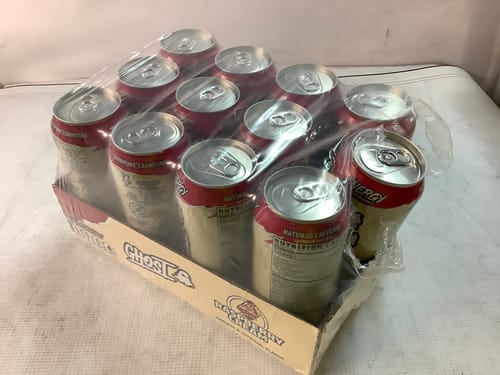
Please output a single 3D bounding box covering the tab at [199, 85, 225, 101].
[{"bbox_3d":[-0.033,-0.081,0.383,0.024,0.003,0.016,-34,54,-30],"label":"tab"}]

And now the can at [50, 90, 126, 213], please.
[{"bbox_3d":[-0.133,-0.011,0.422,0.067,0.157,0.067,0,44,0],"label":"can"}]

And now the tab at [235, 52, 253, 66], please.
[{"bbox_3d":[-0.006,-0.122,0.424,0.016,0.003,0.024,-4,45,-4],"label":"tab"}]

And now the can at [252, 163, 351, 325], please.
[{"bbox_3d":[0.037,0.060,0.350,0.067,0.157,0.067,0,44,0],"label":"can"}]

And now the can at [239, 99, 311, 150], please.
[{"bbox_3d":[0.023,0.002,0.408,0.067,0.157,0.067,0,44,0],"label":"can"}]

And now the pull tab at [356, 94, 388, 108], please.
[{"bbox_3d":[0.102,-0.072,0.373,0.025,0.003,0.016,10,45,11],"label":"pull tab"}]

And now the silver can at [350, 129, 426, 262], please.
[{"bbox_3d":[0.098,0.022,0.391,0.067,0.157,0.067,2,55,-2],"label":"silver can"}]

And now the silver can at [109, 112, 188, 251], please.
[{"bbox_3d":[-0.077,0.015,0.396,0.067,0.157,0.067,0,44,0],"label":"silver can"}]

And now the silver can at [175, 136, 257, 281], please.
[{"bbox_3d":[-0.021,0.038,0.372,0.067,0.157,0.067,0,44,0],"label":"silver can"}]

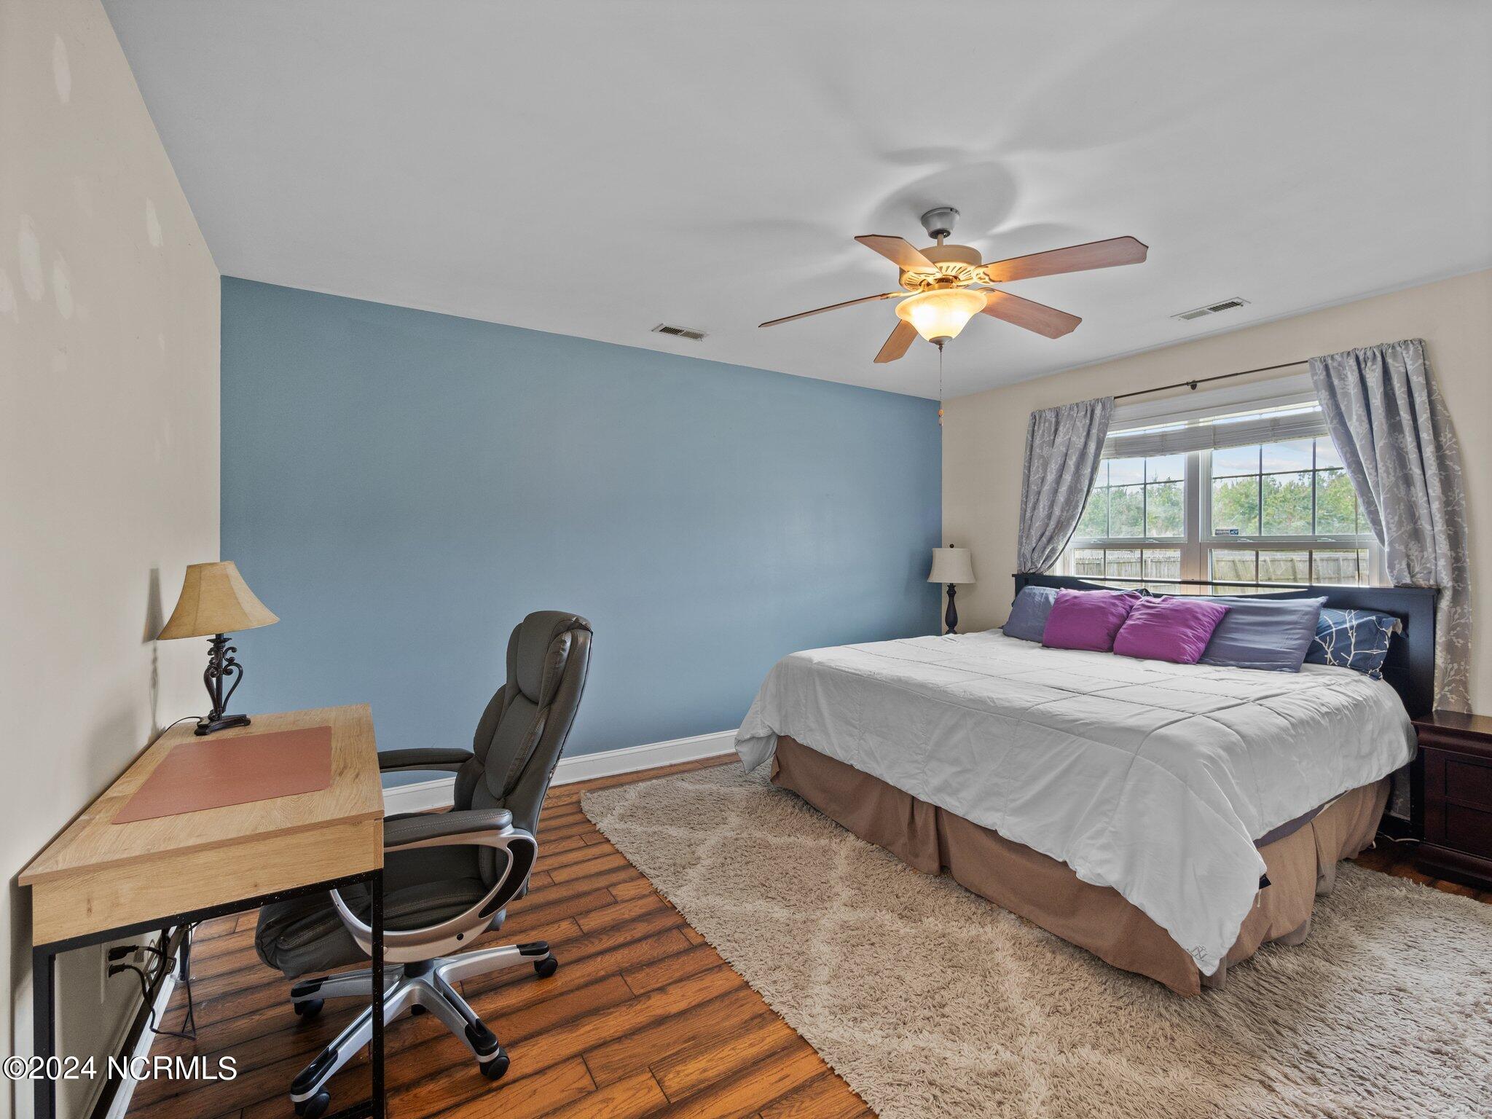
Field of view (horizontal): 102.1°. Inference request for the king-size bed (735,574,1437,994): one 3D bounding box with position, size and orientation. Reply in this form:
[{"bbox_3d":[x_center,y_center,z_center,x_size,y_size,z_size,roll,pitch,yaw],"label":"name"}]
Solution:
[{"bbox_3d":[1.531,0.686,3.051,2.061,1.123,2.165,0,1,-33],"label":"king-size bed"}]

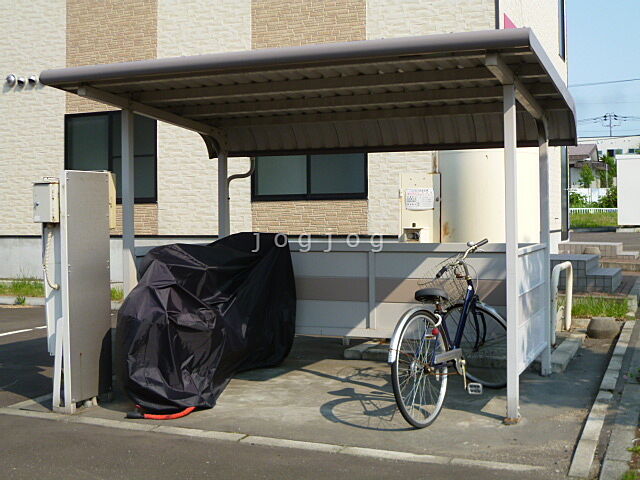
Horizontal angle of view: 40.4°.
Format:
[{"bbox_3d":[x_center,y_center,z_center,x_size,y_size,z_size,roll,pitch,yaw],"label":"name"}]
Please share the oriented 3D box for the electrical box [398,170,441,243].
[{"bbox_3d":[1.050,-0.309,9.091,0.360,0.760,0.240,0,1,24],"label":"electrical box"}]

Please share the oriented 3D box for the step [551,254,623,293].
[{"bbox_3d":[3.510,0.438,11.880,1.100,0.410,1.550,0,1,24],"label":"step"}]

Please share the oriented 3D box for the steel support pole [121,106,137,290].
[{"bbox_3d":[-1.353,0.080,6.178,0.065,2.000,0.065,0,1,22],"label":"steel support pole"}]

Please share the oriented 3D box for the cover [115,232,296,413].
[{"bbox_3d":[-0.762,0.502,6.404,0.680,1.070,1.720,0,2,18],"label":"cover"}]

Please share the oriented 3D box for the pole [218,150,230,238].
[{"bbox_3d":[-0.846,0.133,7.718,0.065,1.820,0.065,0,1,22],"label":"pole"}]

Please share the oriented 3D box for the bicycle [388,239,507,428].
[{"bbox_3d":[0.845,0.553,5.403,0.600,1.050,1.650,0,1,29],"label":"bicycle"}]

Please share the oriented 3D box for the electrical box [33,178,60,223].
[{"bbox_3d":[-1.817,-0.242,5.771,0.145,0.265,0.095,0,1,22],"label":"electrical box"}]

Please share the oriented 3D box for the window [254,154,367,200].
[{"bbox_3d":[-0.151,-1.188,11.568,1.720,1.350,0.120,0,1,26],"label":"window"}]

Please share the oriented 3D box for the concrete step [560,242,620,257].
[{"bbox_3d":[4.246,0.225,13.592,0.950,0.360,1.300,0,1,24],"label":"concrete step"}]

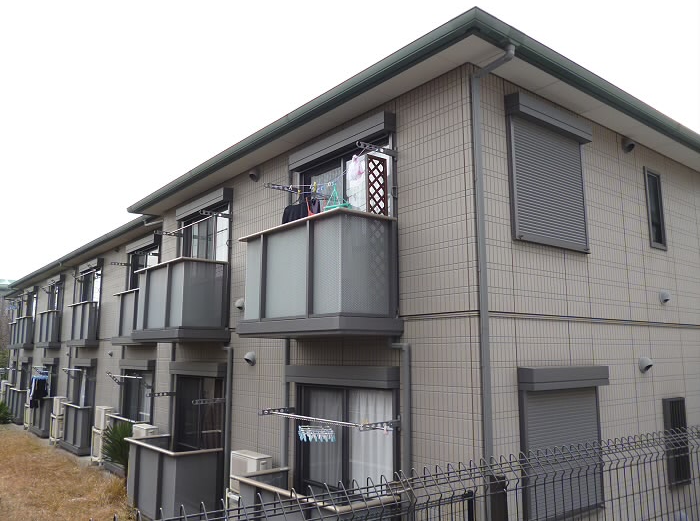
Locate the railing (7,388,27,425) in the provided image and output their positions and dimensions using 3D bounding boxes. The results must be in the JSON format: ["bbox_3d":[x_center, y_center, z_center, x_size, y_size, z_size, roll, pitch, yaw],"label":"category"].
[{"bbox_3d":[-14.209,6.172,24.217,0.374,1.304,2.145,7,-12,-38],"label":"railing"}]

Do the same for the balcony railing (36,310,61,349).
[{"bbox_3d":[-11.178,2.578,20.960,0.374,1.315,2.173,7,-12,-38],"label":"balcony railing"}]

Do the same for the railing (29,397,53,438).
[{"bbox_3d":[-10.798,5.422,19.818,0.340,1.260,2.080,7,-12,-39],"label":"railing"}]

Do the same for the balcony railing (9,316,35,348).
[{"bbox_3d":[-14.207,3.187,24.668,0.374,1.325,2.200,7,-12,-38],"label":"balcony railing"}]

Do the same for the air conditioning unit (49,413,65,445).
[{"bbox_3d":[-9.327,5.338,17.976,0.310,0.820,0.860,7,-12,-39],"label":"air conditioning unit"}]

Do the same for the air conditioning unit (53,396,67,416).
[{"bbox_3d":[-9.310,4.653,18.063,0.270,0.550,0.750,7,-12,-39],"label":"air conditioning unit"}]

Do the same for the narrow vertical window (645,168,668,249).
[{"bbox_3d":[4.428,-0.739,8.200,0.450,1.160,0.080,7,-12,-39],"label":"narrow vertical window"}]

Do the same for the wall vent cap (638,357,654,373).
[{"bbox_3d":[3.833,1.350,7.301,0.190,0.210,0.120,7,-11,-38],"label":"wall vent cap"}]

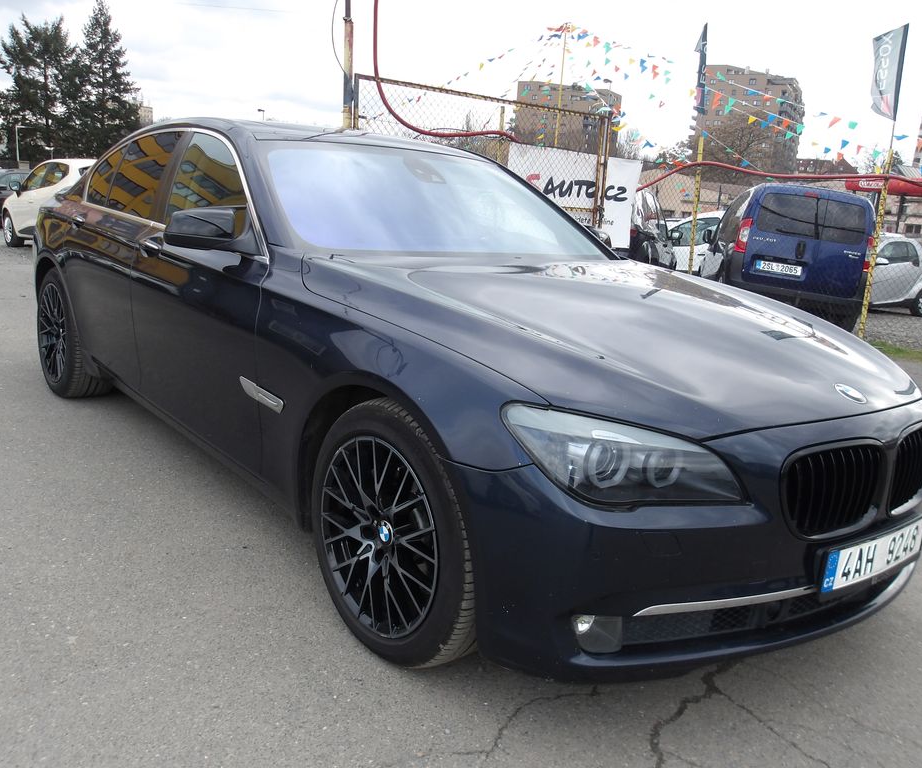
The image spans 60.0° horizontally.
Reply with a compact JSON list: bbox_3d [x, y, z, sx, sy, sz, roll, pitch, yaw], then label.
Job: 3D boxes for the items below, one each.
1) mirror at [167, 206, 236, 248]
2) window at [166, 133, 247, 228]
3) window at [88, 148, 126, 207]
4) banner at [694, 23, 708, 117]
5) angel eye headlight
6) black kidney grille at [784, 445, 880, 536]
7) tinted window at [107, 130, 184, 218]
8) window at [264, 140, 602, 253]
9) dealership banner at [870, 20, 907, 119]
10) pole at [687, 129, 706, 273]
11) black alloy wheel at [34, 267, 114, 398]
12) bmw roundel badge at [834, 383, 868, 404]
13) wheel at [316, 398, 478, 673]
[{"bbox_3d":[-0.865,-0.523,2.664,0.220,0.145,0.150,-5,16,-40],"label":"mirror"},{"bbox_3d":[-0.913,-0.750,2.975,0.060,0.440,0.939,22,-2,-42],"label":"window"},{"bbox_3d":[-1.753,-1.041,3.952,0.060,0.326,0.420,22,-2,-42],"label":"window"},{"bbox_3d":[2.743,-3.605,9.127,0.120,0.966,0.360,8,12,15],"label":"banner"},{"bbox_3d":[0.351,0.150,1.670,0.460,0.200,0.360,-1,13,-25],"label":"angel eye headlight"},{"bbox_3d":[0.874,0.245,1.873,0.325,0.230,0.075,-1,14,-28],"label":"black kidney grille"},{"bbox_3d":[-1.444,-0.956,3.603,0.060,0.406,0.800,22,-2,-42],"label":"tinted window"},{"bbox_3d":[-0.108,-0.674,3.190,1.500,0.130,0.880,-5,43,-40],"label":"window"},{"bbox_3d":[4.592,-3.345,8.549,0.420,0.987,0.080,8,13,18],"label":"dealership banner"},{"bbox_3d":[2.933,-2.008,10.009,0.055,2.270,0.055,4,13,0],"label":"pole"},{"bbox_3d":[-2.121,-0.284,4.426,0.255,0.700,0.700,-5,16,-40],"label":"black alloy wheel"},{"bbox_3d":[0.972,0.024,1.993,0.082,0.012,0.082,-4,37,-40],"label":"bmw roundel badge"},{"bbox_3d":[-0.141,0.389,2.178,0.245,0.700,0.700,-5,16,-40],"label":"wheel"}]

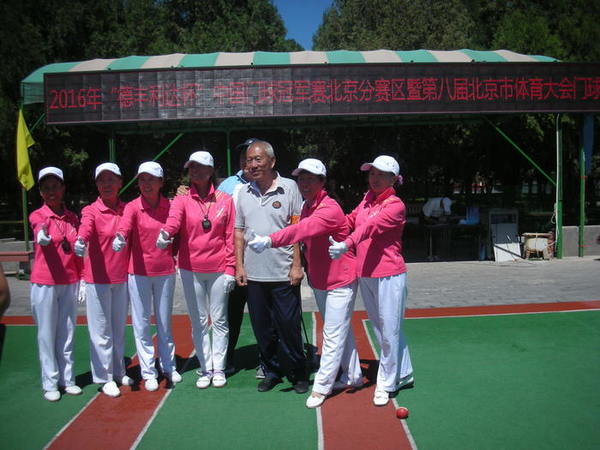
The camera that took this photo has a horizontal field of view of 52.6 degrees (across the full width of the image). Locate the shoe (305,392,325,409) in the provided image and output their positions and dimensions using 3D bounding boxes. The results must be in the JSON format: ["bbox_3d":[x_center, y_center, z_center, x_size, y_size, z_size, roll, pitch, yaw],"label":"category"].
[{"bbox_3d":[0.117,1.141,4.039,0.090,0.090,0.240,1,5,32],"label":"shoe"}]

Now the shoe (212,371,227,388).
[{"bbox_3d":[-0.582,1.091,4.385,0.090,0.100,0.240,-2,4,-5],"label":"shoe"}]

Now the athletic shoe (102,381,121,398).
[{"bbox_3d":[-1.341,1.148,4.298,0.095,0.095,0.235,-5,5,-34],"label":"athletic shoe"}]

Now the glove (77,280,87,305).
[{"bbox_3d":[-1.553,0.476,4.313,0.075,0.180,0.100,-3,4,-15],"label":"glove"}]

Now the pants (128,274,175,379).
[{"bbox_3d":[-1.079,0.708,4.522,0.350,0.850,0.300,-2,4,-8],"label":"pants"}]

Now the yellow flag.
[{"bbox_3d":[-4.434,-1.220,9.800,0.300,1.360,0.170,-3,5,-14],"label":"yellow flag"}]

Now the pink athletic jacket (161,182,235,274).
[{"bbox_3d":[-0.729,0.025,4.380,0.490,0.660,0.420,-1,4,3],"label":"pink athletic jacket"}]

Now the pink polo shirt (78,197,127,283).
[{"bbox_3d":[-1.362,0.115,4.247,0.410,0.620,0.480,-3,4,-17],"label":"pink polo shirt"}]

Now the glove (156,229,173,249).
[{"bbox_3d":[-0.911,0.091,4.080,0.105,0.130,0.130,-1,4,6],"label":"glove"}]

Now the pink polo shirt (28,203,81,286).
[{"bbox_3d":[-1.643,0.141,4.070,0.420,0.580,0.480,-3,5,-16],"label":"pink polo shirt"}]

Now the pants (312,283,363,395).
[{"bbox_3d":[0.254,0.707,4.117,0.340,0.820,0.420,2,5,33],"label":"pants"}]

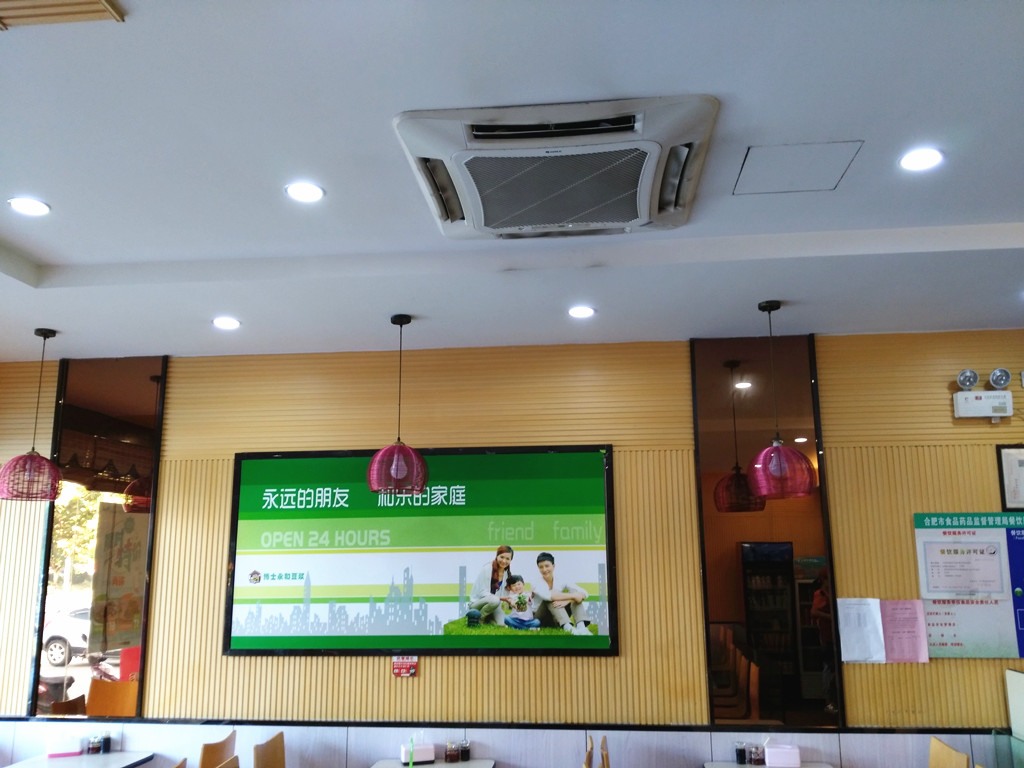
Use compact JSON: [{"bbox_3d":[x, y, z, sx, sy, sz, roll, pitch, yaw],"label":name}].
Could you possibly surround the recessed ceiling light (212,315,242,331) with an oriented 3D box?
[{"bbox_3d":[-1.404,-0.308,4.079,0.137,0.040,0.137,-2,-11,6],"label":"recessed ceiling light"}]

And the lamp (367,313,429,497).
[{"bbox_3d":[-0.531,0.092,3.923,0.288,0.845,0.288,-2,-11,6],"label":"lamp"}]

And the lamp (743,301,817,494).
[{"bbox_3d":[1.193,0.064,3.748,0.305,0.885,0.305,-2,-11,6],"label":"lamp"}]

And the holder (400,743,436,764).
[{"bbox_3d":[-0.470,1.857,4.152,0.152,0.082,0.095,2,-11,-14],"label":"holder"}]

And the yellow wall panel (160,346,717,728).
[{"bbox_3d":[-0.500,0.770,4.463,2.970,1.970,0.050,-2,-11,6],"label":"yellow wall panel"}]

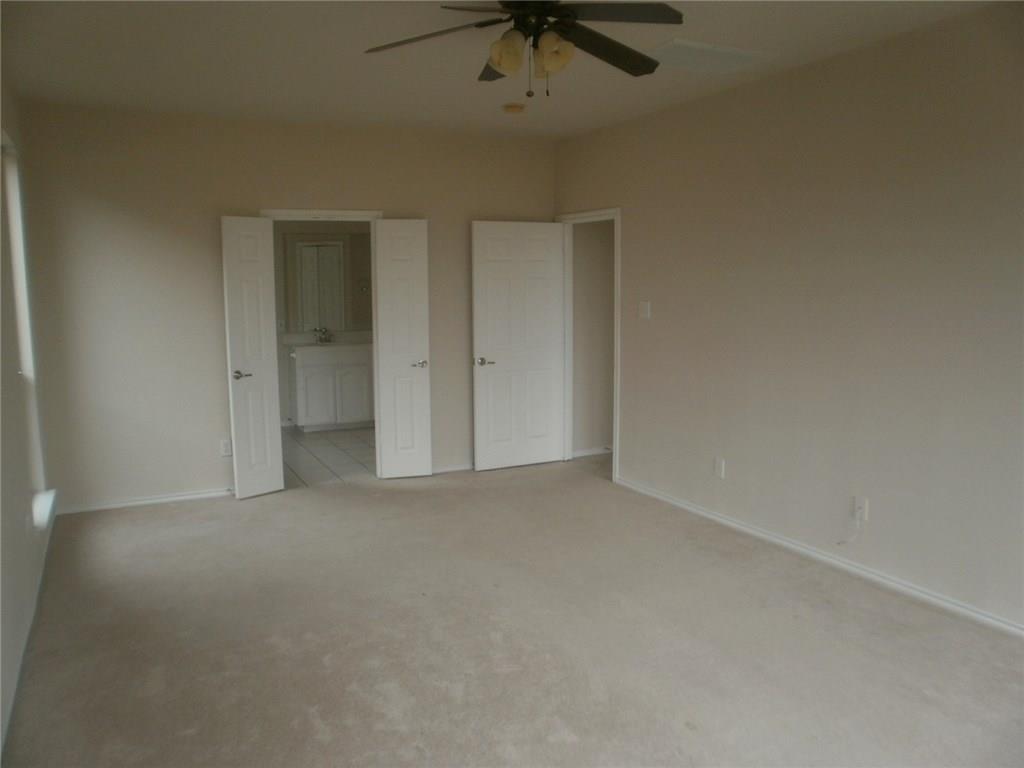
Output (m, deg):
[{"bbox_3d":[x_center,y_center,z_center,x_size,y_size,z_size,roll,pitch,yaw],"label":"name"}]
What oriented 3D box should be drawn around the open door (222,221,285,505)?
[{"bbox_3d":[-1.886,-0.192,5.625,0.045,2.032,0.390,7,10,42],"label":"open door"}]

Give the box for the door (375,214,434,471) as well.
[{"bbox_3d":[-0.852,-0.257,6.082,0.405,2.032,0.045,-2,8,-12],"label":"door"}]

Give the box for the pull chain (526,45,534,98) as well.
[{"bbox_3d":[0.073,-1.247,3.052,0.030,0.215,0.030,0,8,0],"label":"pull chain"}]

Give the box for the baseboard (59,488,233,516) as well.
[{"bbox_3d":[-2.510,0.827,5.556,1.345,0.064,0.016,-4,8,-27],"label":"baseboard"}]

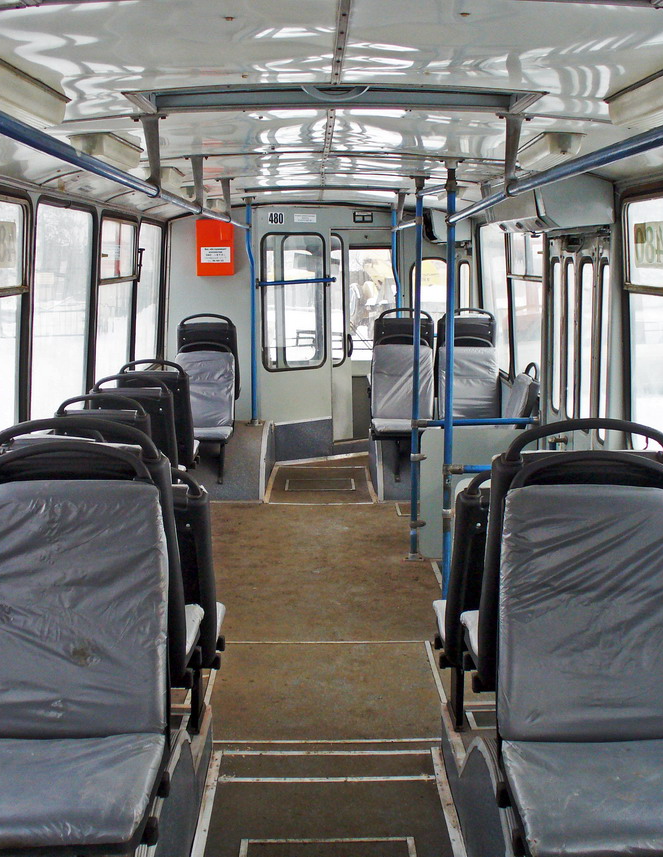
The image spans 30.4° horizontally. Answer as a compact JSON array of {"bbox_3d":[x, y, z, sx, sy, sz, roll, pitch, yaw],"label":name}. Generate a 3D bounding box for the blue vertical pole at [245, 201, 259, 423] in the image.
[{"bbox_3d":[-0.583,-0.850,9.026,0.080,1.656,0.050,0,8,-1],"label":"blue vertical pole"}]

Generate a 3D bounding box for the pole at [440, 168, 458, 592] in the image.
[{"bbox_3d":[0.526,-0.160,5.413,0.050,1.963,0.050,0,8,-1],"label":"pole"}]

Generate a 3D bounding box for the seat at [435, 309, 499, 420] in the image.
[{"bbox_3d":[0.930,-0.361,8.184,0.435,0.844,0.630,0,8,-1],"label":"seat"}]

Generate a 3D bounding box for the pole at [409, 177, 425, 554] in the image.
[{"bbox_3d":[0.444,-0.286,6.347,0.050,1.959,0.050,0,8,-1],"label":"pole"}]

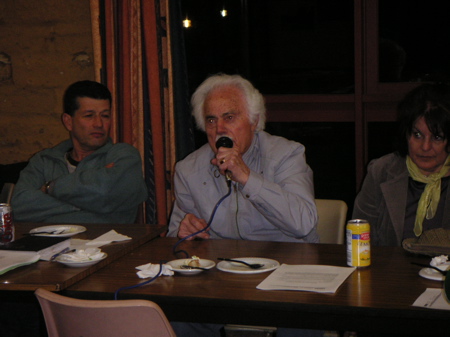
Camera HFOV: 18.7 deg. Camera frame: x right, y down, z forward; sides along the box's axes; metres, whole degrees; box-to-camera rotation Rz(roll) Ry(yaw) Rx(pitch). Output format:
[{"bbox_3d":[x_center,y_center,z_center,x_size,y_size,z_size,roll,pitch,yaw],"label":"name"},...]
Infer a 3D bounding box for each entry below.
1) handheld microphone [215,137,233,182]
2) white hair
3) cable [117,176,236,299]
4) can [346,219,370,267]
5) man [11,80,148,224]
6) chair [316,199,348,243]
[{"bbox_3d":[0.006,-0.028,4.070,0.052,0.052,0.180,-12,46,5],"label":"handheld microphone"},{"bbox_3d":[0.011,-0.207,4.280,0.235,0.195,0.245,-1,13,27],"label":"white hair"},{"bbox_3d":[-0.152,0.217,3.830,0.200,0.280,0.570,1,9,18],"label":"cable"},{"bbox_3d":[0.380,0.213,3.864,0.066,0.122,0.066,-2,9,0],"label":"can"},{"bbox_3d":[-0.571,0.340,4.499,0.540,1.220,0.820,2,9,25],"label":"man"},{"bbox_3d":[0.145,0.537,4.401,0.470,0.810,0.530,1,9,19],"label":"chair"}]

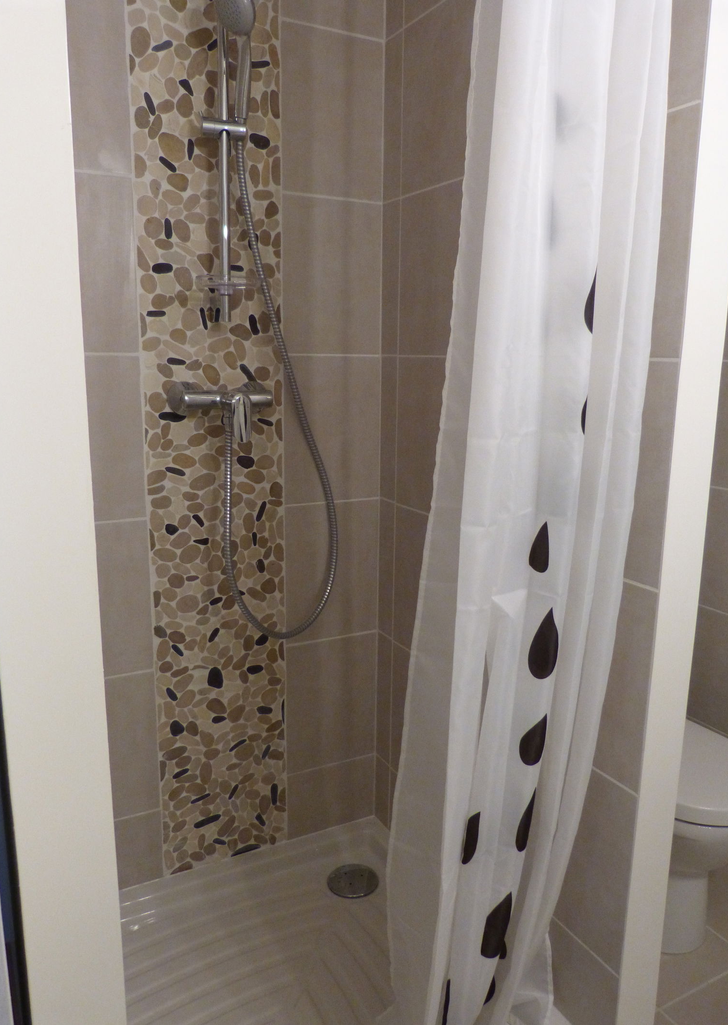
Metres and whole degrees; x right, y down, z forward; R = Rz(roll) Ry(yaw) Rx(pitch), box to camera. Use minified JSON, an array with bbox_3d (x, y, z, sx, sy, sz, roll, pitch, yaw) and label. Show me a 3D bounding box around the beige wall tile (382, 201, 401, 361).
[{"bbox_3d":[0.062,-0.502,1.608,0.010,0.319,0.070,-6,13,-28],"label":"beige wall tile"}]

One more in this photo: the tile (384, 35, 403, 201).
[{"bbox_3d":[0.065,-0.816,1.542,0.010,0.316,0.070,-6,13,-28],"label":"tile"}]

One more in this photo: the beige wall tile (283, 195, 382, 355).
[{"bbox_3d":[-0.067,-0.500,1.588,0.230,0.319,0.010,-6,13,-28],"label":"beige wall tile"}]

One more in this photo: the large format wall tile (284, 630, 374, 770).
[{"bbox_3d":[-0.078,0.455,1.788,0.230,0.324,0.010,-6,13,-28],"label":"large format wall tile"}]

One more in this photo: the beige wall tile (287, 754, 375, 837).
[{"bbox_3d":[-0.081,0.701,1.840,0.230,0.172,0.010,-6,13,-28],"label":"beige wall tile"}]

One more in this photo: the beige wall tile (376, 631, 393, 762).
[{"bbox_3d":[0.051,0.453,1.808,0.010,0.324,0.070,-6,13,-28],"label":"beige wall tile"}]

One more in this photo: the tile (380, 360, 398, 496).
[{"bbox_3d":[0.058,-0.186,1.674,0.010,0.321,0.070,-6,13,-28],"label":"tile"}]

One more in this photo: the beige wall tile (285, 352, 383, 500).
[{"bbox_3d":[-0.071,-0.184,1.655,0.230,0.321,0.010,-6,13,-28],"label":"beige wall tile"}]

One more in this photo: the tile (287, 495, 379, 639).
[{"bbox_3d":[-0.074,0.135,1.721,0.230,0.324,0.010,-6,13,-28],"label":"tile"}]

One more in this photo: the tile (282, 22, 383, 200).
[{"bbox_3d":[-0.064,-0.814,1.523,0.230,0.316,0.010,-6,13,-28],"label":"tile"}]

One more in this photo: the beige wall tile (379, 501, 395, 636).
[{"bbox_3d":[0.055,0.132,1.741,0.010,0.324,0.070,-6,13,-28],"label":"beige wall tile"}]

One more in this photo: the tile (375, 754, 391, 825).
[{"bbox_3d":[0.048,0.699,1.860,0.010,0.172,0.070,-6,13,-28],"label":"tile"}]

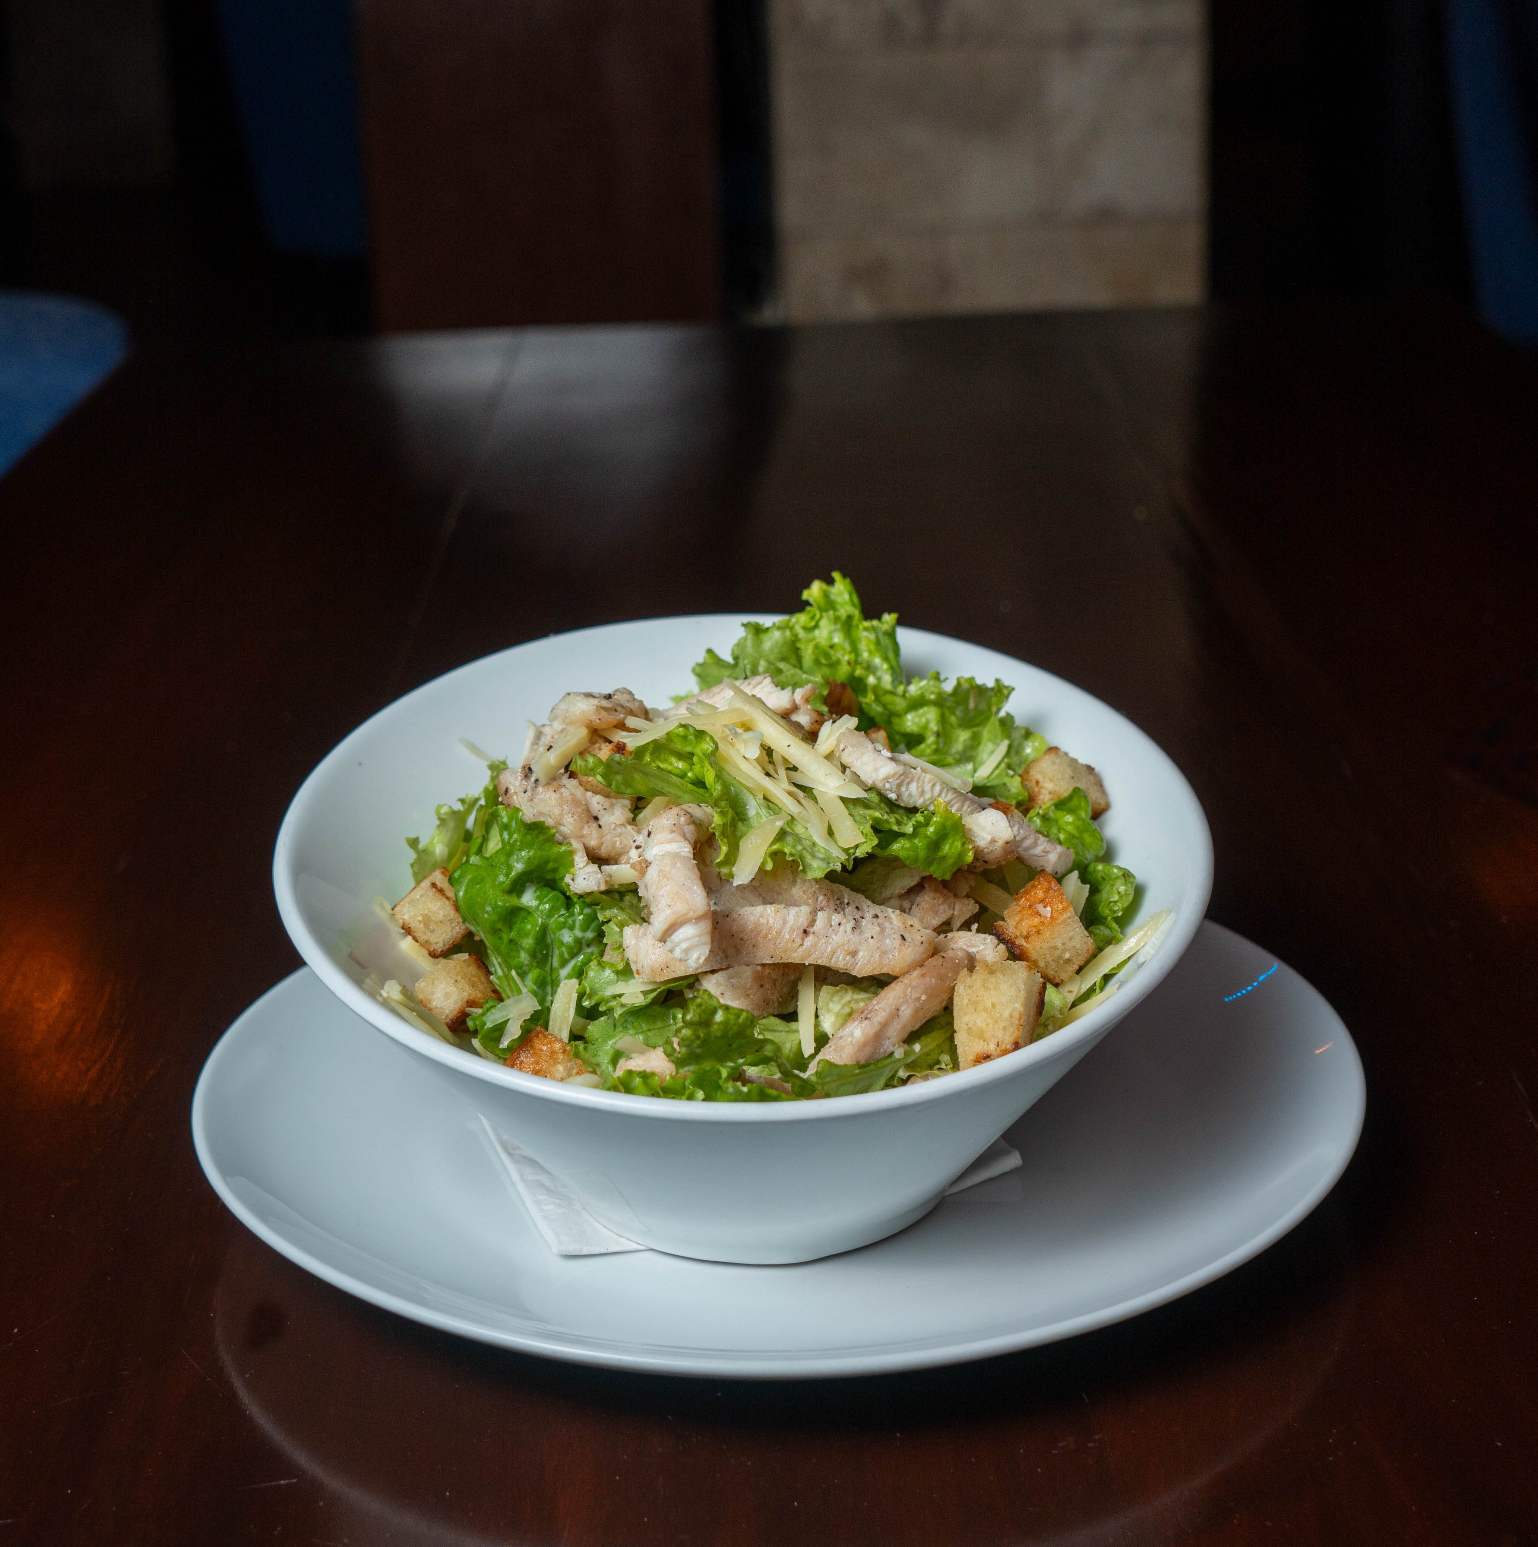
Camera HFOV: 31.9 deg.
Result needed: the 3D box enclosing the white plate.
[{"bbox_3d":[0.003,0.080,0.661,0.280,0.024,0.280,-2,20,0],"label":"white plate"}]

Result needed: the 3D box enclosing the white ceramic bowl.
[{"bbox_3d":[-0.004,0.042,0.627,0.214,0.102,0.210,-1,20,1],"label":"white ceramic bowl"}]

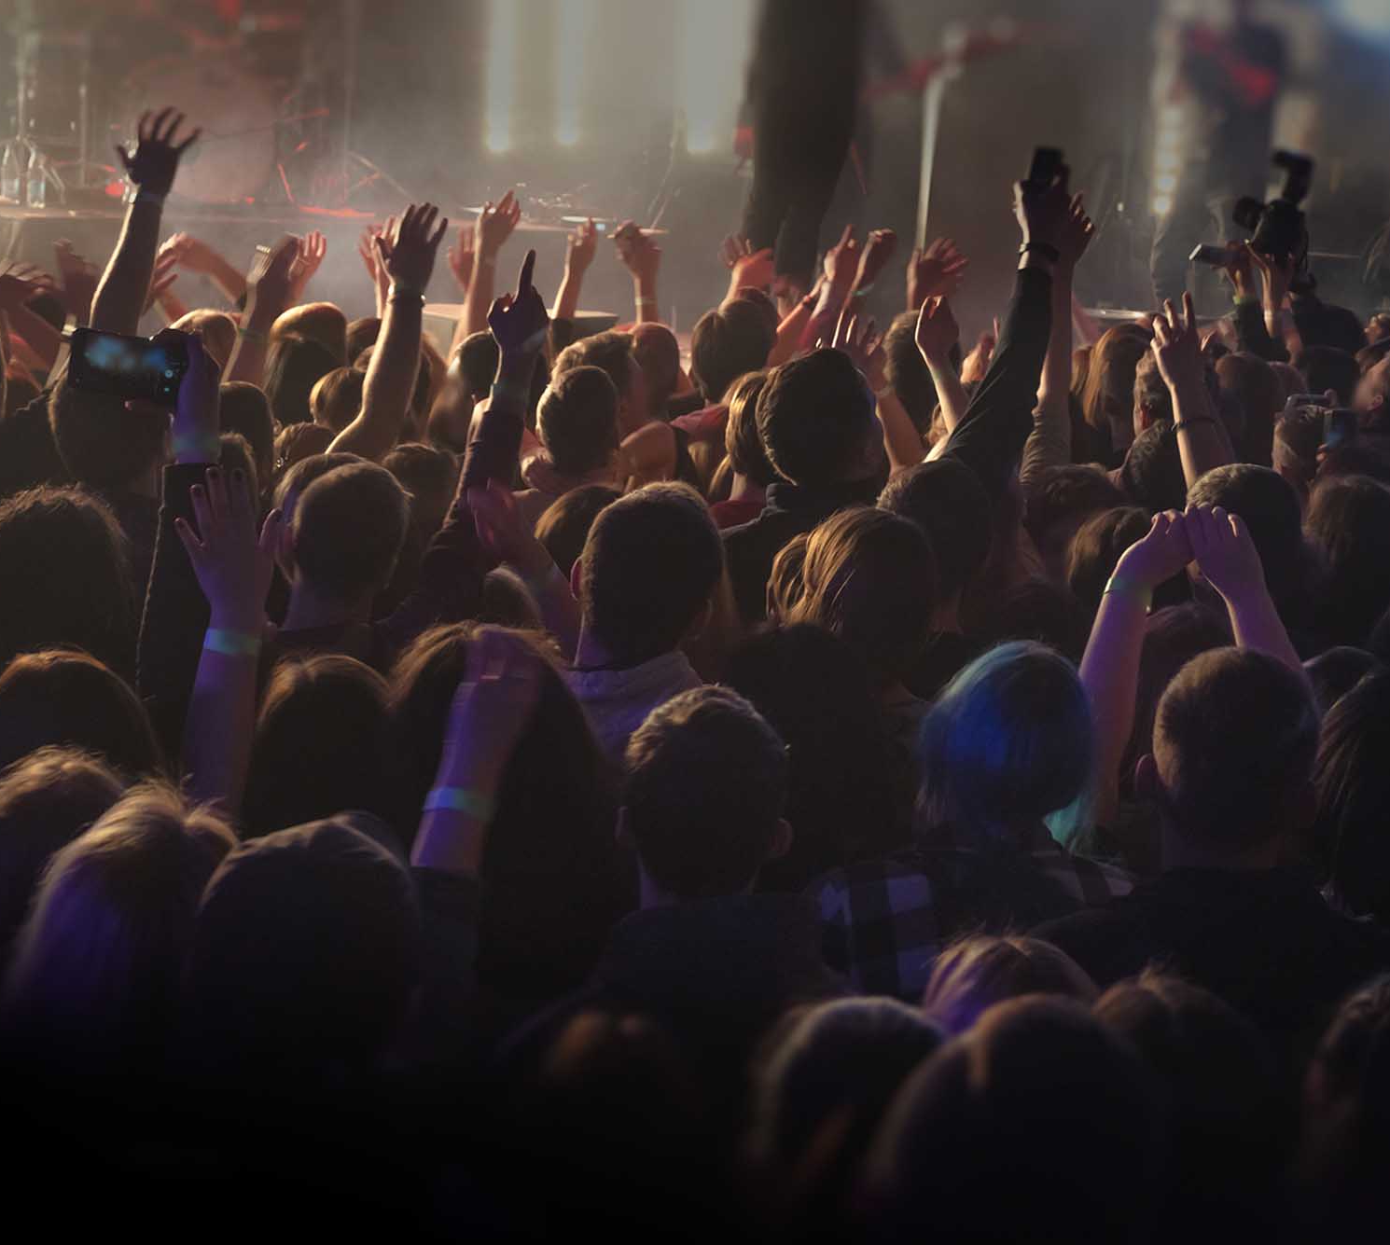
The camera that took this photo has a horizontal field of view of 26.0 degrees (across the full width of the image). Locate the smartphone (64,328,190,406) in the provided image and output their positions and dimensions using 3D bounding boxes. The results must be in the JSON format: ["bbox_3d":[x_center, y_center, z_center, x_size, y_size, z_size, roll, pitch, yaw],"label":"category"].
[{"bbox_3d":[-0.717,-0.324,3.800,0.152,0.076,0.010,9,5,-3],"label":"smartphone"}]

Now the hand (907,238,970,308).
[{"bbox_3d":[0.518,-0.746,6.400,0.120,0.155,0.080,15,10,-3],"label":"hand"}]

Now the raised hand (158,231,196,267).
[{"bbox_3d":[-1.450,-1.043,8.400,0.090,0.095,0.110,-19,-2,-16],"label":"raised hand"}]

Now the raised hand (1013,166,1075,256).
[{"bbox_3d":[0.533,-0.629,4.600,0.090,0.145,0.090,3,11,-1],"label":"raised hand"}]

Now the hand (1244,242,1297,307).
[{"bbox_3d":[1.396,-0.846,7.300,0.110,0.155,0.090,-6,6,0],"label":"hand"}]

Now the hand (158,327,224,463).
[{"bbox_3d":[-0.637,-0.287,3.800,0.083,0.170,0.090,-4,11,-20],"label":"hand"}]

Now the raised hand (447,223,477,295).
[{"bbox_3d":[-0.563,-0.883,7.300,0.090,0.170,0.060,-3,6,0],"label":"raised hand"}]

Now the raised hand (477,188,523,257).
[{"bbox_3d":[-0.452,-0.913,6.900,0.090,0.155,0.080,14,11,12],"label":"raised hand"}]

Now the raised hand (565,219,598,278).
[{"bbox_3d":[-0.334,-1.107,8.900,0.080,0.170,0.070,12,-1,-2],"label":"raised hand"}]

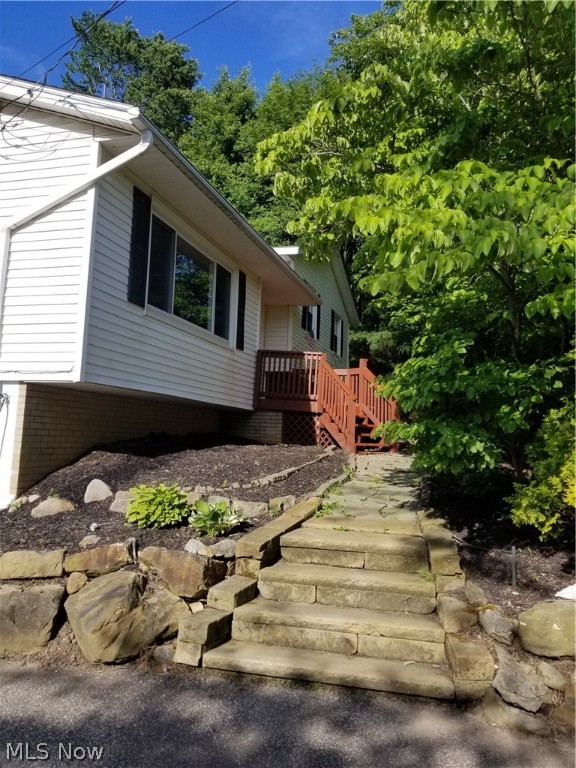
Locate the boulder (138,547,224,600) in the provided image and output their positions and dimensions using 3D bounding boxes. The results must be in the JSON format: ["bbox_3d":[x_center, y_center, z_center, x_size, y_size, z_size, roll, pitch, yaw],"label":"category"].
[{"bbox_3d":[-0.796,1.422,4.350,0.590,0.320,0.400,2,-6,6],"label":"boulder"}]

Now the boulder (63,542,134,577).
[{"bbox_3d":[-1.439,1.333,4.380,0.470,0.200,0.280,2,-6,6],"label":"boulder"}]

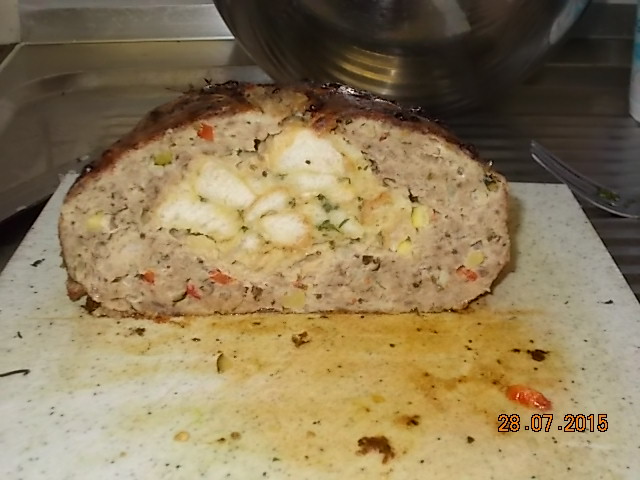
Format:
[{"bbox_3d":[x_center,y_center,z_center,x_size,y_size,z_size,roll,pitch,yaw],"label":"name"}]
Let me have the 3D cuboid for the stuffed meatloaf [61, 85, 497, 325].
[{"bbox_3d":[-0.015,-0.031,0.380,0.162,0.079,0.110,-1,25,-3],"label":"stuffed meatloaf"}]

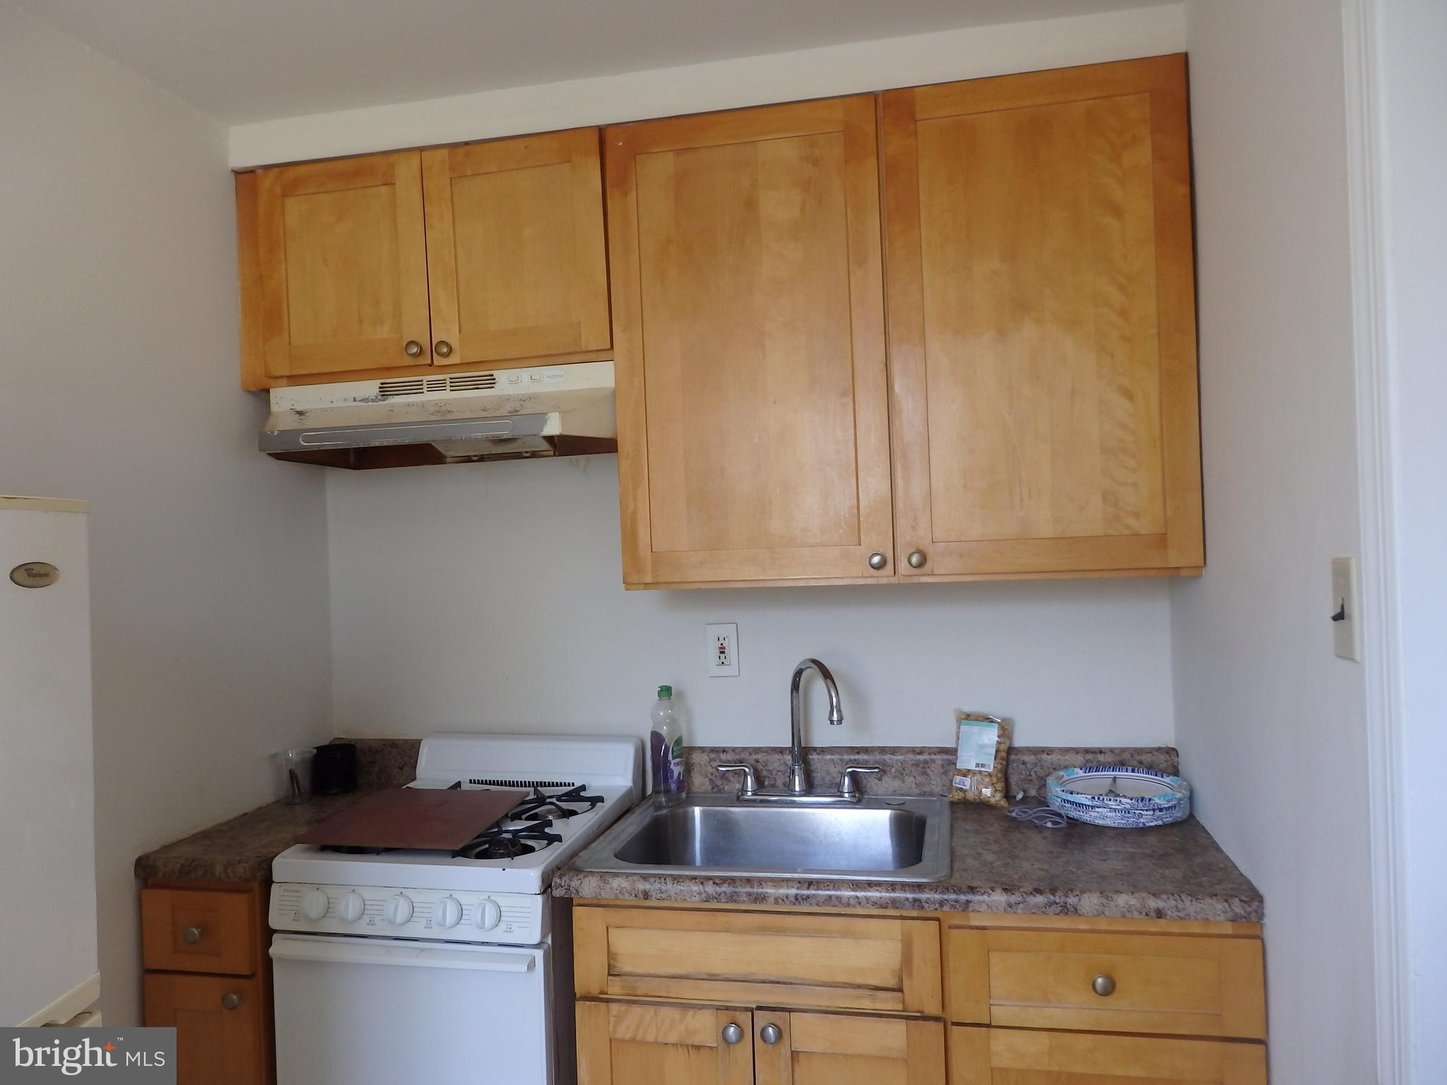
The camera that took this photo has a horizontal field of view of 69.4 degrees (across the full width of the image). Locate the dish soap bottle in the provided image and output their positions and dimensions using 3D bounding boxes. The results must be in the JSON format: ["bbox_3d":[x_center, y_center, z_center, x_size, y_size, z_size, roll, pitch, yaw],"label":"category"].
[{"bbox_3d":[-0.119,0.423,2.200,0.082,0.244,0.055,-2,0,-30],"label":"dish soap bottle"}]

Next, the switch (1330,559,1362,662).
[{"bbox_3d":[0.685,0.074,1.170,0.020,0.114,0.072,-2,0,12],"label":"switch"}]

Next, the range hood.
[{"bbox_3d":[-0.570,-0.266,2.209,0.760,0.161,0.470,-2,0,12],"label":"range hood"}]

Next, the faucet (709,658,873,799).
[{"bbox_3d":[0.139,0.388,2.166,0.349,0.297,0.135,-2,0,12],"label":"faucet"}]

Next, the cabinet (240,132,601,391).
[{"bbox_3d":[-0.603,-0.572,2.292,0.842,0.455,0.318,-2,0,12],"label":"cabinet"}]

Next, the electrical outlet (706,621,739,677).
[{"bbox_3d":[-0.001,0.240,2.322,0.071,0.117,0.010,-2,0,12],"label":"electrical outlet"}]

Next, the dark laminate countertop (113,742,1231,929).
[{"bbox_3d":[-0.078,0.519,2.030,1.912,0.135,0.616,-2,0,12],"label":"dark laminate countertop"}]

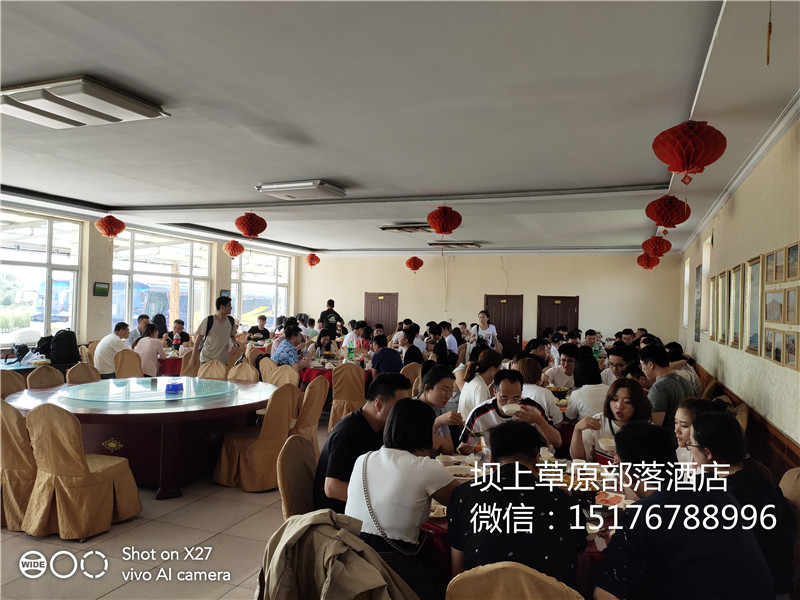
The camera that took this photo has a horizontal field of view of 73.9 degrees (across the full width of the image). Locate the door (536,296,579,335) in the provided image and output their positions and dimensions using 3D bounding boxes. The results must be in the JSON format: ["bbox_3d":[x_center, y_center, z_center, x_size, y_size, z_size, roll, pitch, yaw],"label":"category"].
[{"bbox_3d":[3.691,0.893,12.473,0.950,1.980,0.100,2,0,24],"label":"door"}]

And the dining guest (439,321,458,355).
[{"bbox_3d":[0.843,1.171,10.800,0.780,1.330,0.480,2,-1,2],"label":"dining guest"}]

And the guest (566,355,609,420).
[{"bbox_3d":[1.667,1.139,4.650,0.480,1.290,0.720,2,0,12],"label":"guest"}]

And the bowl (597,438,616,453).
[{"bbox_3d":[1.175,0.813,2.980,0.120,0.055,0.120,2,0,0],"label":"bowl"}]

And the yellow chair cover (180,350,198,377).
[{"bbox_3d":[-3.185,1.200,8.047,0.460,0.940,0.600,2,-1,-37],"label":"yellow chair cover"}]

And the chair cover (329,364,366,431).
[{"bbox_3d":[-0.638,1.269,6.850,0.460,0.935,0.580,2,-1,-2],"label":"chair cover"}]

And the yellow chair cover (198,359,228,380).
[{"bbox_3d":[-2.287,1.202,6.380,0.460,0.935,0.580,2,-1,2],"label":"yellow chair cover"}]

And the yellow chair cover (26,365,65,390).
[{"bbox_3d":[-3.529,1.170,5.591,0.600,0.940,0.460,2,0,13],"label":"yellow chair cover"}]

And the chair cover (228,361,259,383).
[{"bbox_3d":[-1.967,1.237,6.345,0.470,0.930,0.560,1,-1,20],"label":"chair cover"}]

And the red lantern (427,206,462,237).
[{"bbox_3d":[0.595,-1.057,7.108,0.460,0.380,0.460,2,0,0],"label":"red lantern"}]

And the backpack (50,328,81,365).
[{"bbox_3d":[-4.523,0.602,7.145,0.310,0.470,0.210,2,0,9],"label":"backpack"}]

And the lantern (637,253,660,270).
[{"bbox_3d":[5.479,-0.848,11.700,0.460,0.380,0.460,2,-1,24],"label":"lantern"}]

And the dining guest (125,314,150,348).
[{"bbox_3d":[-4.247,0.960,8.800,0.780,1.330,0.520,2,-1,37],"label":"dining guest"}]

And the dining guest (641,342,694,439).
[{"bbox_3d":[2.189,1.089,4.350,0.700,1.420,0.520,2,0,41],"label":"dining guest"}]

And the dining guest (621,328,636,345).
[{"bbox_3d":[3.842,1.216,8.978,0.500,1.380,0.660,1,-1,18],"label":"dining guest"}]

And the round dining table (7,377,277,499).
[{"bbox_3d":[-2.350,1.247,5.057,2.260,0.770,2.260,2,-1,0],"label":"round dining table"}]

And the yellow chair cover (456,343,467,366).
[{"bbox_3d":[1.327,1.330,10.450,0.450,0.940,0.530,2,0,22],"label":"yellow chair cover"}]

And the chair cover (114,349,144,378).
[{"bbox_3d":[-3.826,1.160,7.660,0.460,0.935,0.580,2,-1,-7],"label":"chair cover"}]

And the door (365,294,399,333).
[{"bbox_3d":[-0.533,0.835,14.391,0.970,2.020,0.100,1,-1,24],"label":"door"}]

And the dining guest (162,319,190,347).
[{"bbox_3d":[-3.751,1.000,9.000,0.550,1.290,0.780,2,-1,-12],"label":"dining guest"}]

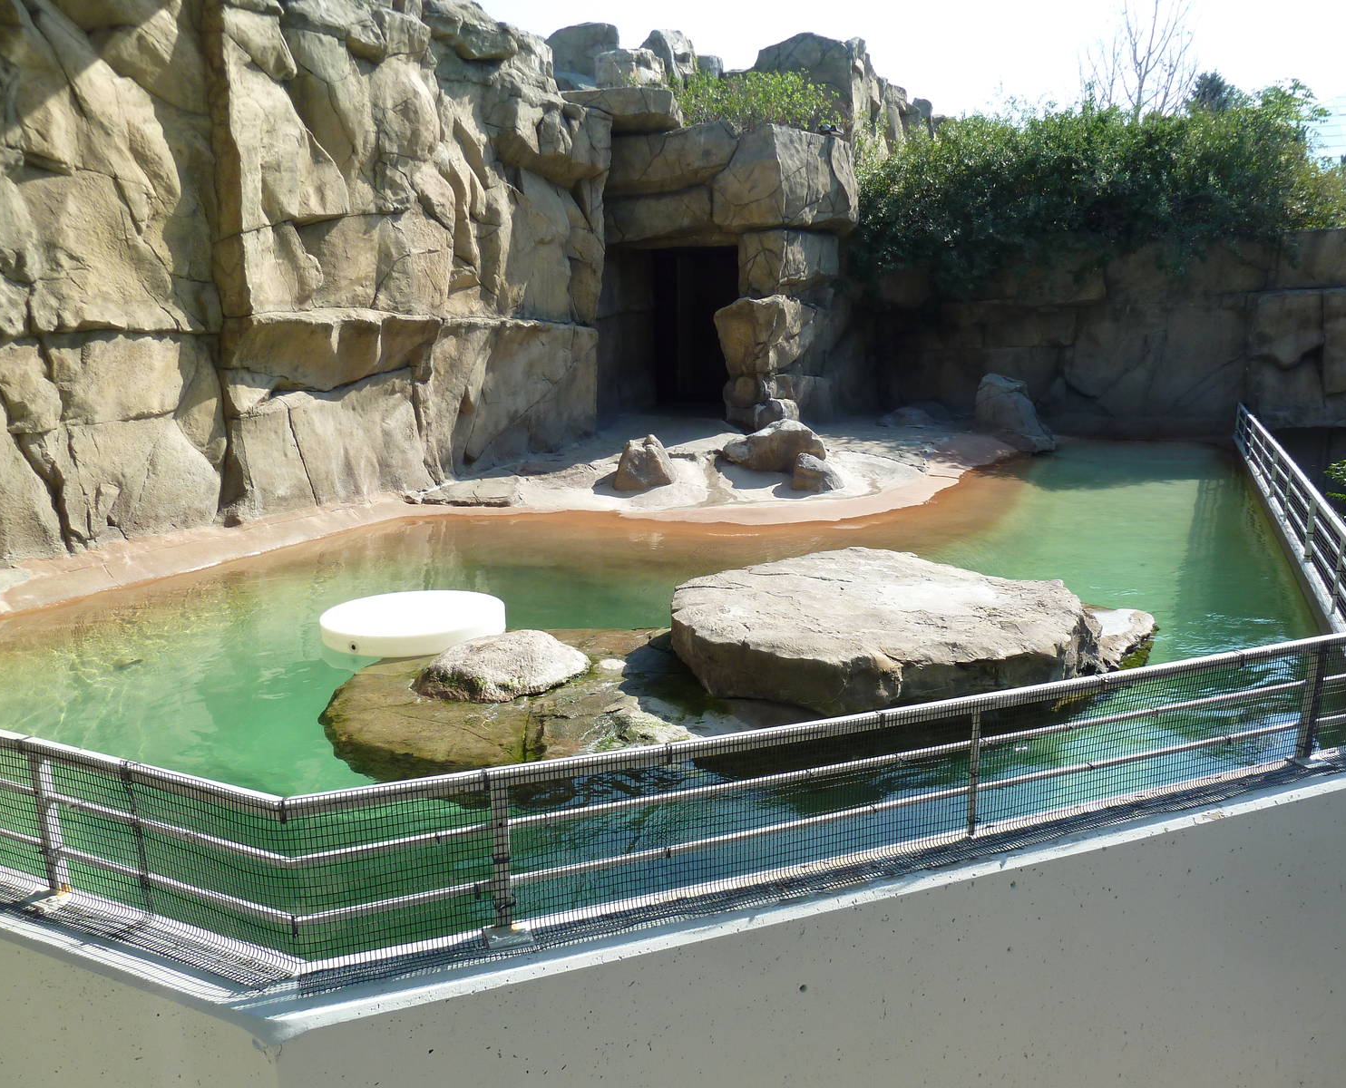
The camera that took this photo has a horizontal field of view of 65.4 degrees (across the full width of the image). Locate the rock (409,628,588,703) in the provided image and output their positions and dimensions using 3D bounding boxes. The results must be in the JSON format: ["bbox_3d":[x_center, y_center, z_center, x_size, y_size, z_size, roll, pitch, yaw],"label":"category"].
[{"bbox_3d":[-0.845,0.589,5.324,0.900,0.240,0.580,-5,12,-17],"label":"rock"}]

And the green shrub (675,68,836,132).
[{"bbox_3d":[1.201,-6.227,14.550,2.450,0.800,1.200,-1,12,0],"label":"green shrub"}]

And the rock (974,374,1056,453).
[{"bbox_3d":[4.918,-1.925,15.120,1.080,1.100,0.950,-1,12,0],"label":"rock"}]

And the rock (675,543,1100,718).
[{"bbox_3d":[1.063,0.402,5.491,2.100,0.360,1.950,-1,12,0],"label":"rock"}]

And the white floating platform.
[{"bbox_3d":[-1.565,0.473,6.337,1.070,0.135,1.070,-1,12,0],"label":"white floating platform"}]

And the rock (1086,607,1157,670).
[{"bbox_3d":[2.446,0.523,5.719,0.450,0.190,0.550,-5,12,-19],"label":"rock"}]

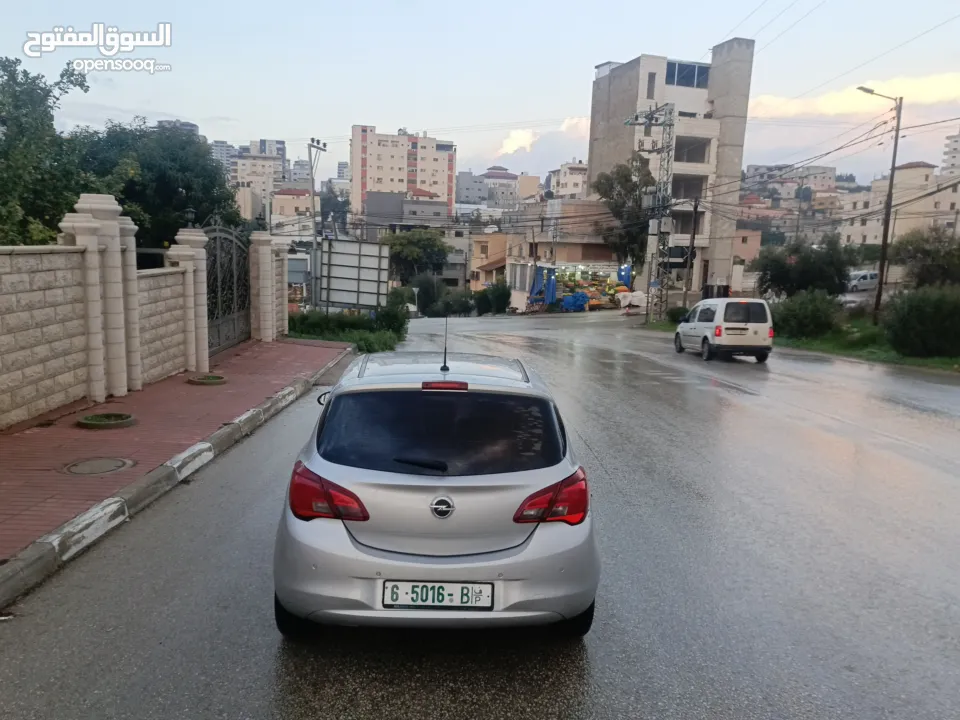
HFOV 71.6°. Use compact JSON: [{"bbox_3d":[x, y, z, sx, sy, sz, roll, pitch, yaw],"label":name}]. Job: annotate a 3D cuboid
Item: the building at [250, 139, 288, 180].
[{"bbox_3d":[-128.186,-117.028,407.214,22.236,32.412,20.000,0,9,-12],"label":"building"}]

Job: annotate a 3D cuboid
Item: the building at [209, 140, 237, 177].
[{"bbox_3d":[-219.266,-166.104,567.519,23.558,37.290,22.000,-1,9,-18],"label":"building"}]

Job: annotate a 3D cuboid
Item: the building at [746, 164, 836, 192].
[{"bbox_3d":[120.744,-69.772,258.000,31.000,11.000,14.000,4,10,9],"label":"building"}]

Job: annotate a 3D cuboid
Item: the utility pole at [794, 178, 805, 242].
[{"bbox_3d":[38.024,-17.111,79.284,0.300,8.980,0.300,1,9,0],"label":"utility pole"}]

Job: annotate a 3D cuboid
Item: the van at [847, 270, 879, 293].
[{"bbox_3d":[33.363,-6.844,57.865,4.400,1.800,1.800,0,9,-15],"label":"van"}]

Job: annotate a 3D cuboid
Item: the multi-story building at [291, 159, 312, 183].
[{"bbox_3d":[-77.730,-82.819,296.909,9.585,12.200,14.000,2,9,0],"label":"multi-story building"}]

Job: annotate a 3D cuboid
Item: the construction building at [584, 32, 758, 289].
[{"bbox_3d":[16.825,-17.369,61.926,9.064,21.134,11.685,-1,9,-19],"label":"construction building"}]

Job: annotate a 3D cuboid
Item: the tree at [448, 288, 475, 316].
[{"bbox_3d":[-1.251,-3.887,45.000,1.800,1.950,1.800,2,10,0],"label":"tree"}]

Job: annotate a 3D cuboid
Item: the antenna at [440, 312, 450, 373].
[{"bbox_3d":[-0.189,-0.099,3.750,0.050,0.380,0.050,2,36,-1],"label":"antenna"}]

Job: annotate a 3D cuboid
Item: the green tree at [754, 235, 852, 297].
[{"bbox_3d":[20.899,-6.040,43.000,6.200,4.200,5.000,7,10,26],"label":"green tree"}]

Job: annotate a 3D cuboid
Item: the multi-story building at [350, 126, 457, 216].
[{"bbox_3d":[-21.999,-50.976,189.728,28.750,27.085,16.000,1,9,-10],"label":"multi-story building"}]

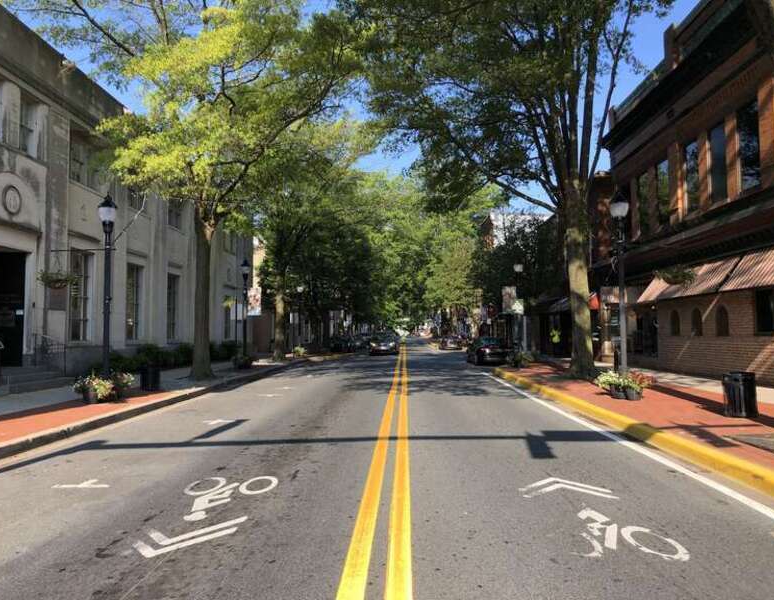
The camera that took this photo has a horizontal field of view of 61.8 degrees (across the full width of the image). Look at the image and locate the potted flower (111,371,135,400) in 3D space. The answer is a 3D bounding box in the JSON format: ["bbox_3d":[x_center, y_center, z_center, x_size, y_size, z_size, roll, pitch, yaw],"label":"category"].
[{"bbox_3d":[-6.429,2.087,15.700,0.680,0.700,0.680,0,-3,2],"label":"potted flower"}]

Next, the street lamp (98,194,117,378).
[{"bbox_3d":[-6.587,-0.068,15.250,0.480,4.880,0.480,0,-3,2],"label":"street lamp"}]

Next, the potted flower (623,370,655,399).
[{"bbox_3d":[5.931,1.980,15.200,0.730,0.670,0.650,0,-3,2],"label":"potted flower"}]

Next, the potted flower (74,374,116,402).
[{"bbox_3d":[-6.871,2.079,15.200,0.930,0.660,0.850,0,-3,2],"label":"potted flower"}]

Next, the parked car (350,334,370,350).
[{"bbox_3d":[-2.634,3.955,59.800,1.820,1.460,4.600,0,-3,2],"label":"parked car"}]

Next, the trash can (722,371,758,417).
[{"bbox_3d":[6.601,1.749,12.100,0.640,0.810,0.640,0,-3,2],"label":"trash can"}]

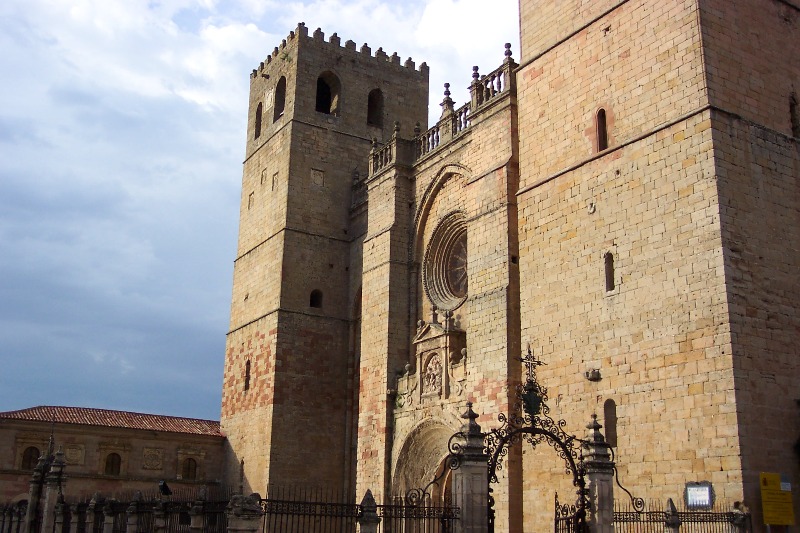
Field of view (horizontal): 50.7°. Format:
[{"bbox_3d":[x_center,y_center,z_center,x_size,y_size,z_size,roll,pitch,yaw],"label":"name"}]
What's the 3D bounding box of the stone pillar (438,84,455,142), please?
[{"bbox_3d":[3.218,-10.369,57.581,0.800,4.296,1.392,10,-18,-29],"label":"stone pillar"}]

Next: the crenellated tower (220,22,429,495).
[{"bbox_3d":[-6.442,1.064,72.678,12.720,39.740,11.832,10,-18,-29],"label":"crenellated tower"}]

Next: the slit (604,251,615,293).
[{"bbox_3d":[8.603,0.209,34.164,0.340,1.680,0.516,10,-18,-29],"label":"slit"}]

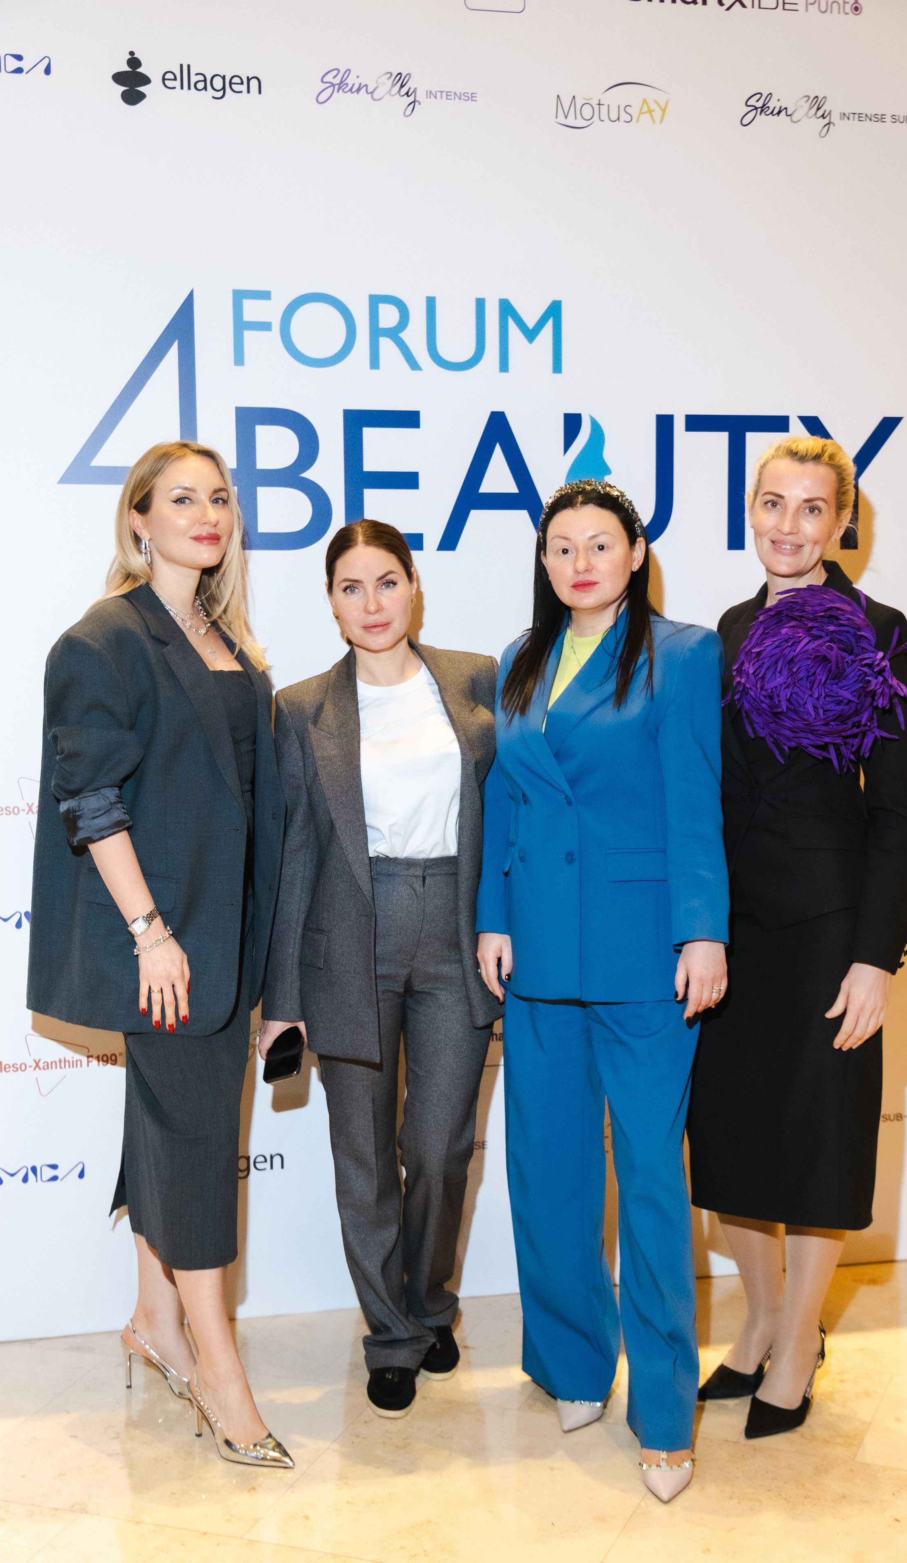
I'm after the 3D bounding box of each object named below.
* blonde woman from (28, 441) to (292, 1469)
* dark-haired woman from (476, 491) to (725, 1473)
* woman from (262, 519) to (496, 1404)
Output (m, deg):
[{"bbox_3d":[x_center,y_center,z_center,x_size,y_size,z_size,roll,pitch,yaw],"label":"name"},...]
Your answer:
[{"bbox_3d":[-0.517,0.297,3.255,0.510,1.790,0.480,-5,6,-40],"label":"blonde woman"},{"bbox_3d":[0.259,0.340,3.119,0.470,1.710,0.420,1,5,22],"label":"dark-haired woman"},{"bbox_3d":[-0.131,0.344,3.370,0.500,1.670,0.380,-2,5,-10],"label":"woman"}]

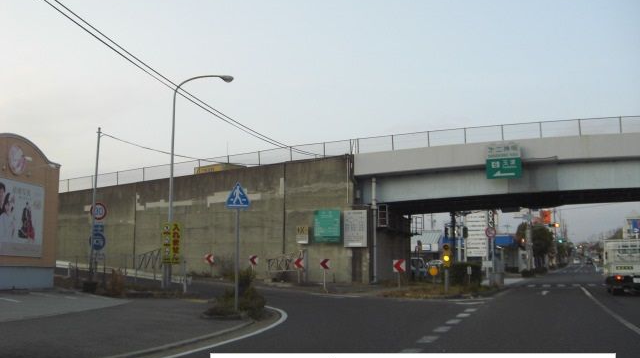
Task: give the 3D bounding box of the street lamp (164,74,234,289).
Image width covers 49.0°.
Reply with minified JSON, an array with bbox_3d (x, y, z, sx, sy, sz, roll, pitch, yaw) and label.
[{"bbox_3d":[-4.551,0.060,26.908,2.420,8.200,0.360,2,-7,-13],"label":"street lamp"}]

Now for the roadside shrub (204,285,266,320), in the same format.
[{"bbox_3d":[-1.876,2.742,15.600,1.200,0.680,1.100,0,-6,0],"label":"roadside shrub"}]

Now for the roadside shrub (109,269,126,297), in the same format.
[{"bbox_3d":[-6.802,3.510,23.600,0.540,0.900,0.520,0,-6,0],"label":"roadside shrub"}]

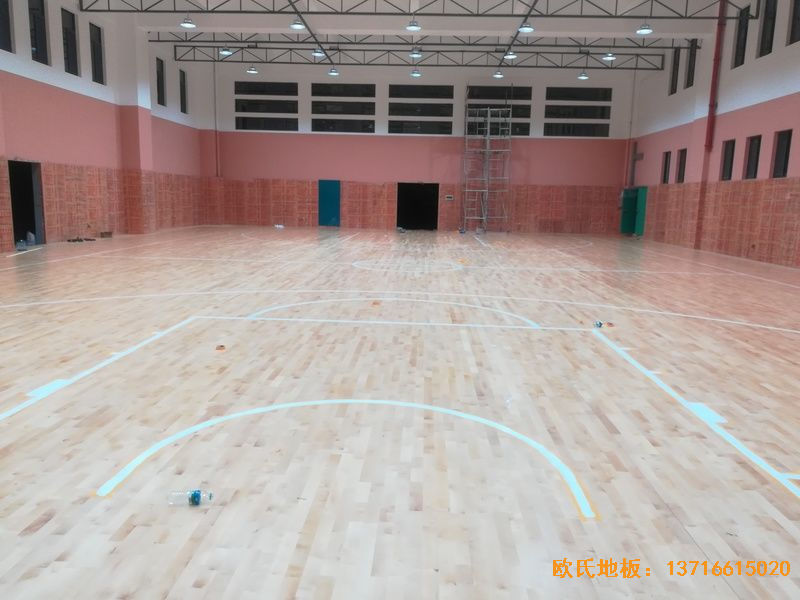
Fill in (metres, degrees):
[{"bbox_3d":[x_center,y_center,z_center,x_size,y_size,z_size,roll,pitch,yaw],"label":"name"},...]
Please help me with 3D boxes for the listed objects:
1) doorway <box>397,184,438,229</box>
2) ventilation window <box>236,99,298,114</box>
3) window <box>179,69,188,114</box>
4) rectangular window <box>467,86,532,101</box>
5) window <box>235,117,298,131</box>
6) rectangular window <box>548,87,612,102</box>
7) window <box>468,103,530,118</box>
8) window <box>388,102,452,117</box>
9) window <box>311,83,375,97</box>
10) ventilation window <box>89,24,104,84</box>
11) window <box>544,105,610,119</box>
[{"bbox_3d":[0.835,-4.346,28.004,1.910,2.120,0.220,2,10,2],"label":"doorway"},{"bbox_3d":[-6.102,-8.866,27.486,2.884,0.571,0.150,2,10,2],"label":"ventilation window"},{"bbox_3d":[-9.353,-8.976,25.967,0.150,1.760,0.800,2,10,2],"label":"window"},{"bbox_3d":[4.481,-9.273,26.970,2.880,0.560,0.150,2,10,2],"label":"rectangular window"},{"bbox_3d":[-6.106,-8.075,27.610,2.891,0.560,0.150,2,10,2],"label":"window"},{"bbox_3d":[8.013,-9.175,26.841,2.902,0.560,0.150,2,10,2],"label":"rectangular window"},{"bbox_3d":[4.437,-8.530,27.104,2.876,0.573,0.150,2,10,2],"label":"window"},{"bbox_3d":[0.940,-8.618,27.235,2.914,0.556,0.150,2,10,2],"label":"window"},{"bbox_3d":[-2.549,-9.484,27.224,2.885,0.560,0.150,2,10,2],"label":"window"},{"bbox_3d":[-9.642,-7.776,19.063,0.180,1.720,0.820,2,10,2],"label":"ventilation window"},{"bbox_3d":[7.965,-8.427,26.974,2.894,0.561,0.150,2,10,2],"label":"window"}]

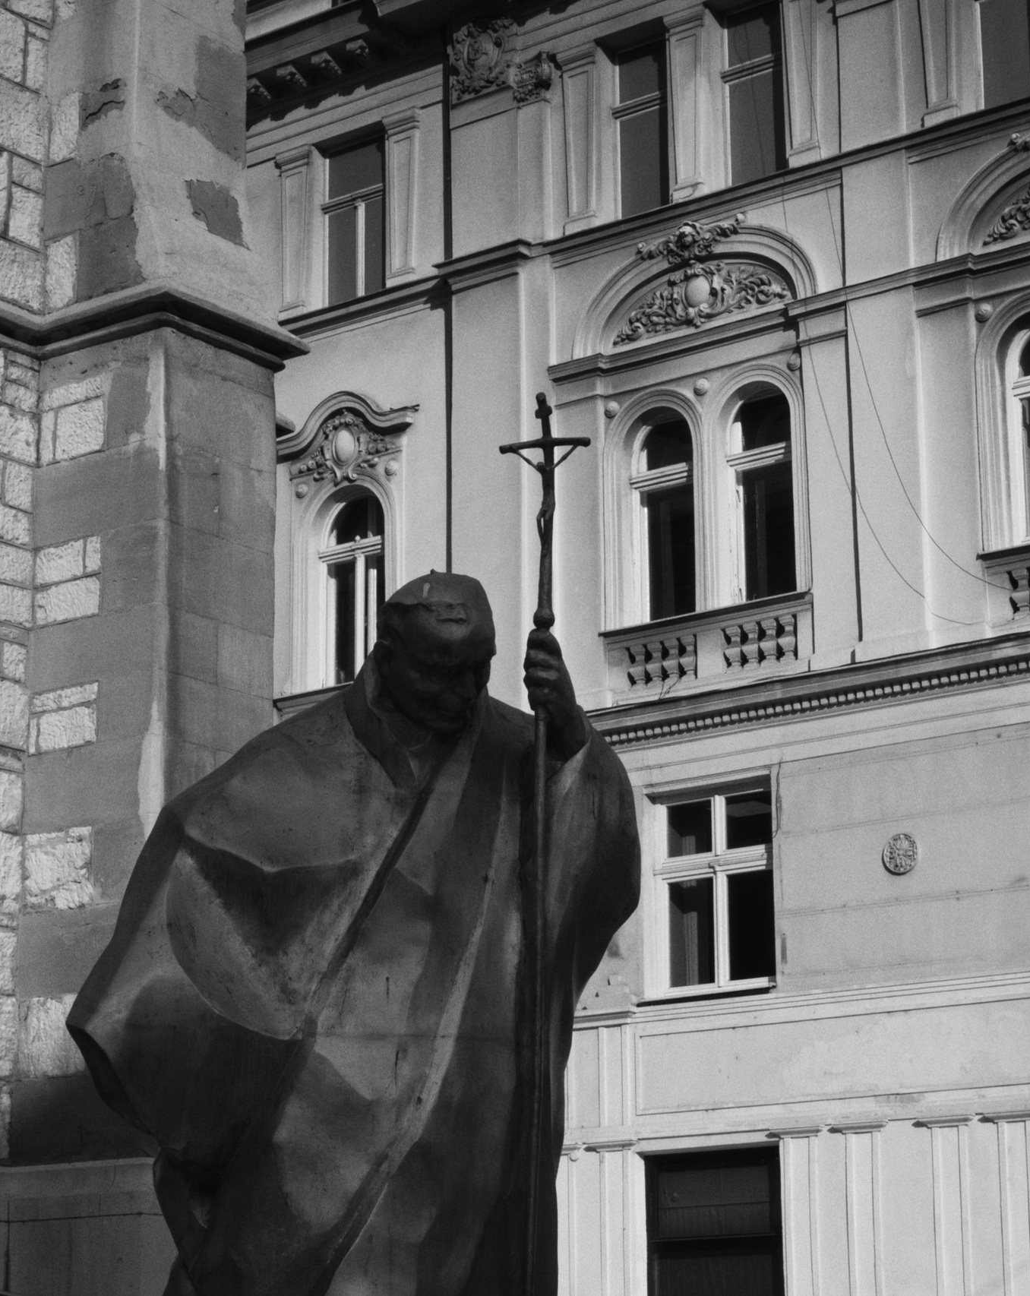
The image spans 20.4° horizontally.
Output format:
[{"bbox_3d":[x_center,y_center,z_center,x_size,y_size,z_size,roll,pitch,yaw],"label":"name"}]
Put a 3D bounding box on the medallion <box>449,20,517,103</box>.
[{"bbox_3d":[-0.345,-6.368,30.976,0.918,0.793,0.220,-11,-17,35],"label":"medallion"}]

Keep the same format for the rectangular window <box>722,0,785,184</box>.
[{"bbox_3d":[2.474,-5.671,29.344,0.816,1.796,0.150,-11,-17,35],"label":"rectangular window"}]

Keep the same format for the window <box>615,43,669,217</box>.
[{"bbox_3d":[1.363,-5.463,30.149,0.759,1.827,0.150,-11,-17,35],"label":"window"}]

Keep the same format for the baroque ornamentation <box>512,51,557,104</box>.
[{"bbox_3d":[0.199,-6.126,30.756,0.575,0.520,0.280,-11,-17,35],"label":"baroque ornamentation"}]

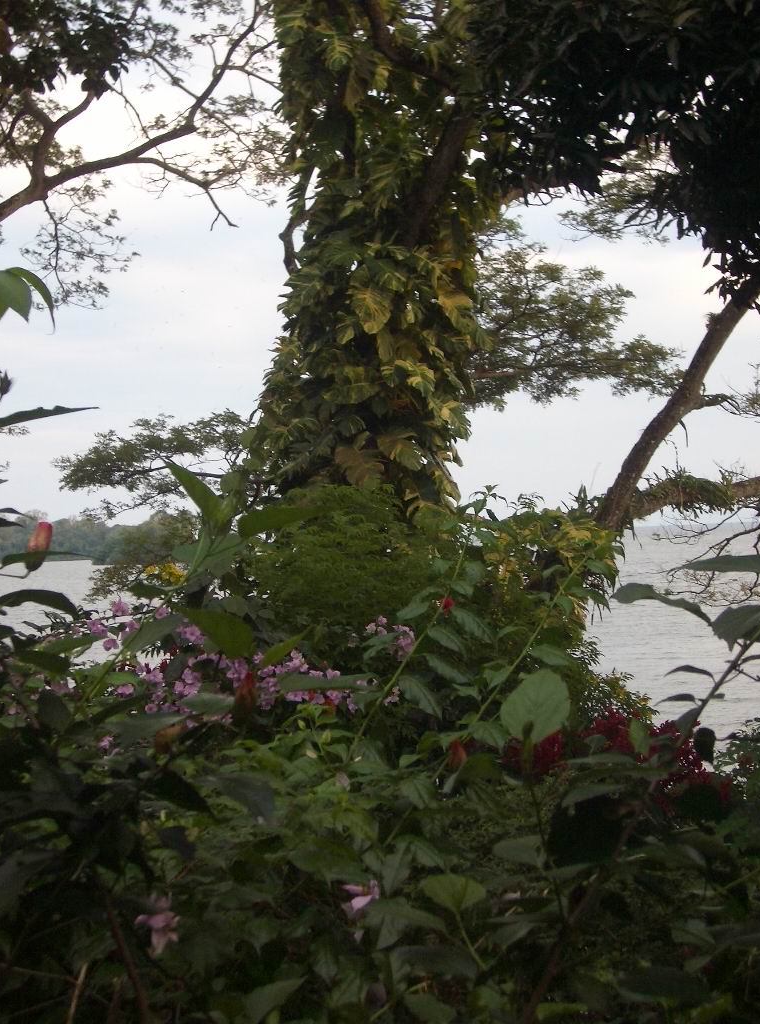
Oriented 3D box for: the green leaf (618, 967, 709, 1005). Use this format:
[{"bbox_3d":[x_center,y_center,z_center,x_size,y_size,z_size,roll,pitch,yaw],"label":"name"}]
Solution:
[{"bbox_3d":[0.301,0.503,1.950,0.096,0.039,0.060,-2,-1,0],"label":"green leaf"}]

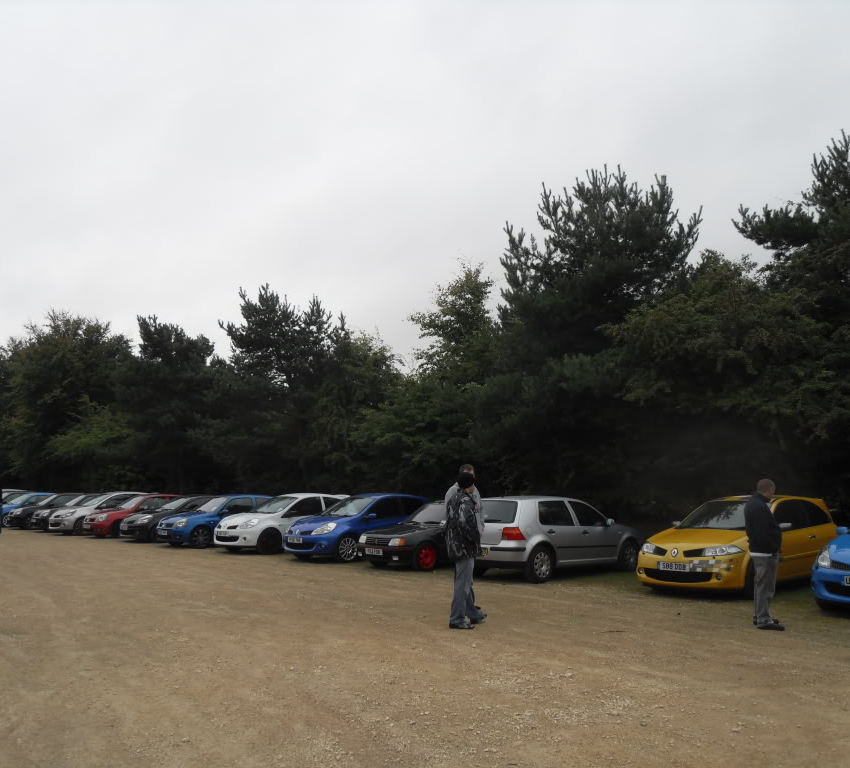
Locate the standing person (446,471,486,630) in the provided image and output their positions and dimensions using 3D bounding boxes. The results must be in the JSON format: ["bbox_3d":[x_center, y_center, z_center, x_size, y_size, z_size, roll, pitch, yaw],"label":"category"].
[{"bbox_3d":[0.472,1.931,9.650,0.400,1.781,0.500,3,-8,-25],"label":"standing person"}]

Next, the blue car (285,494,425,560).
[{"bbox_3d":[-1.409,3.317,19.396,3.990,1.470,1.780,7,-10,-44],"label":"blue car"}]

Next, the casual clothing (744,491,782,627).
[{"bbox_3d":[3.999,2.079,9.800,0.380,1.562,0.480,-1,-7,7],"label":"casual clothing"}]

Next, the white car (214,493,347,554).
[{"bbox_3d":[-3.617,3.628,21.882,1.790,1.485,3.990,-7,-10,43],"label":"white car"}]

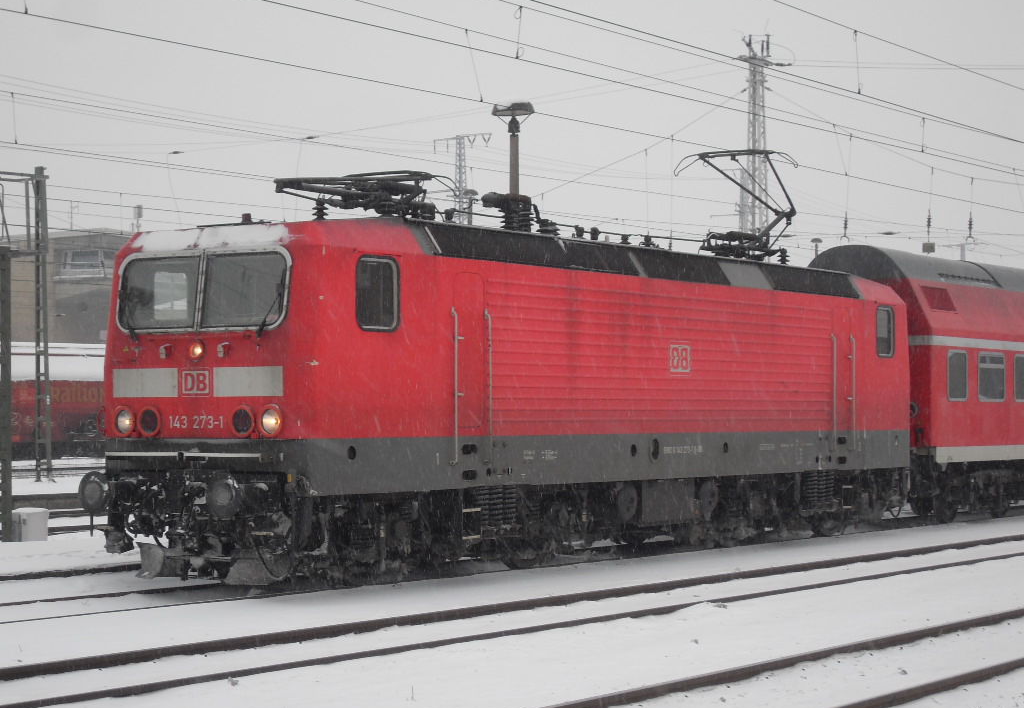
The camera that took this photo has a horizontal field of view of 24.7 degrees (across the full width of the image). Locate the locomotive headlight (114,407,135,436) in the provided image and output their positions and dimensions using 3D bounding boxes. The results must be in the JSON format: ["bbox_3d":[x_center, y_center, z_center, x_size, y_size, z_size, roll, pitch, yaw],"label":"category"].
[{"bbox_3d":[-4.062,0.710,24.529,0.295,0.310,0.110,-1,-2,32],"label":"locomotive headlight"}]

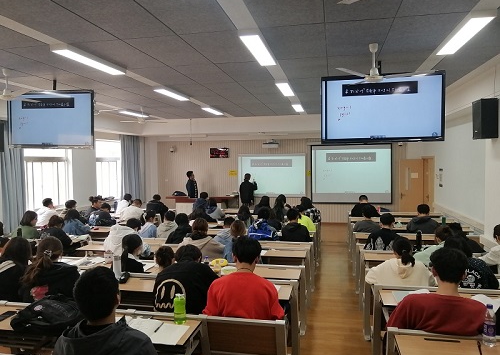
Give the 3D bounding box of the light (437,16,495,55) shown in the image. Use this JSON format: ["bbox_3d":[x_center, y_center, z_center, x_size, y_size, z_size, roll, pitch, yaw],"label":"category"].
[{"bbox_3d":[2.097,-1.404,3.872,0.210,0.070,1.210,0,2,12],"label":"light"}]

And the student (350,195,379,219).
[{"bbox_3d":[2.697,1.041,9.139,0.620,1.272,0.740,-1,2,12],"label":"student"}]

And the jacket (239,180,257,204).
[{"bbox_3d":[-0.042,0.479,12.702,0.540,0.750,0.380,0,3,27],"label":"jacket"}]

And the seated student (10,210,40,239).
[{"bbox_3d":[-3.720,1.154,6.775,0.500,1.239,0.740,0,3,17],"label":"seated student"}]

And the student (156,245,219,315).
[{"bbox_3d":[-0.448,1.143,3.256,0.560,1.210,0.760,0,2,15],"label":"student"}]

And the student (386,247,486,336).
[{"bbox_3d":[1.311,1.103,2.825,0.620,1.300,0.760,0,2,10],"label":"student"}]

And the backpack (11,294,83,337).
[{"bbox_3d":[-1.348,0.916,2.695,0.470,0.180,0.330,-1,2,-3],"label":"backpack"}]

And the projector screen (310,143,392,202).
[{"bbox_3d":[3.320,-0.110,12.700,2.550,1.920,0.070,0,0,12],"label":"projector screen"}]

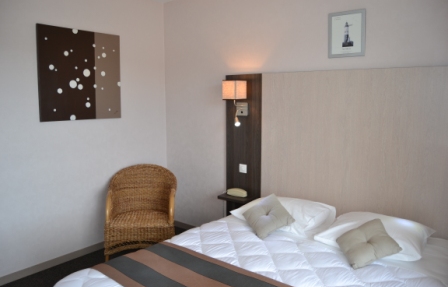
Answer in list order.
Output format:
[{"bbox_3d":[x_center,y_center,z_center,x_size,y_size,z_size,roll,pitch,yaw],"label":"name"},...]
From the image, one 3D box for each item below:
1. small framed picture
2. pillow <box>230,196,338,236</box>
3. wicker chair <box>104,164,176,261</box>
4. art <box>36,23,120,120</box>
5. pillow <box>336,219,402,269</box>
[{"bbox_3d":[0.882,-0.786,2.426,0.265,0.320,0.020,7,10,39],"label":"small framed picture"},{"bbox_3d":[0.448,0.490,2.564,0.640,0.160,0.470,7,19,39],"label":"pillow"},{"bbox_3d":[-0.760,0.652,3.203,0.610,0.810,0.580,0,8,-4],"label":"wicker chair"},{"bbox_3d":[-1.254,-0.606,3.007,0.025,0.780,0.755,7,10,39],"label":"art"},{"bbox_3d":[0.796,0.552,1.852,0.280,0.100,0.280,-29,16,8],"label":"pillow"}]

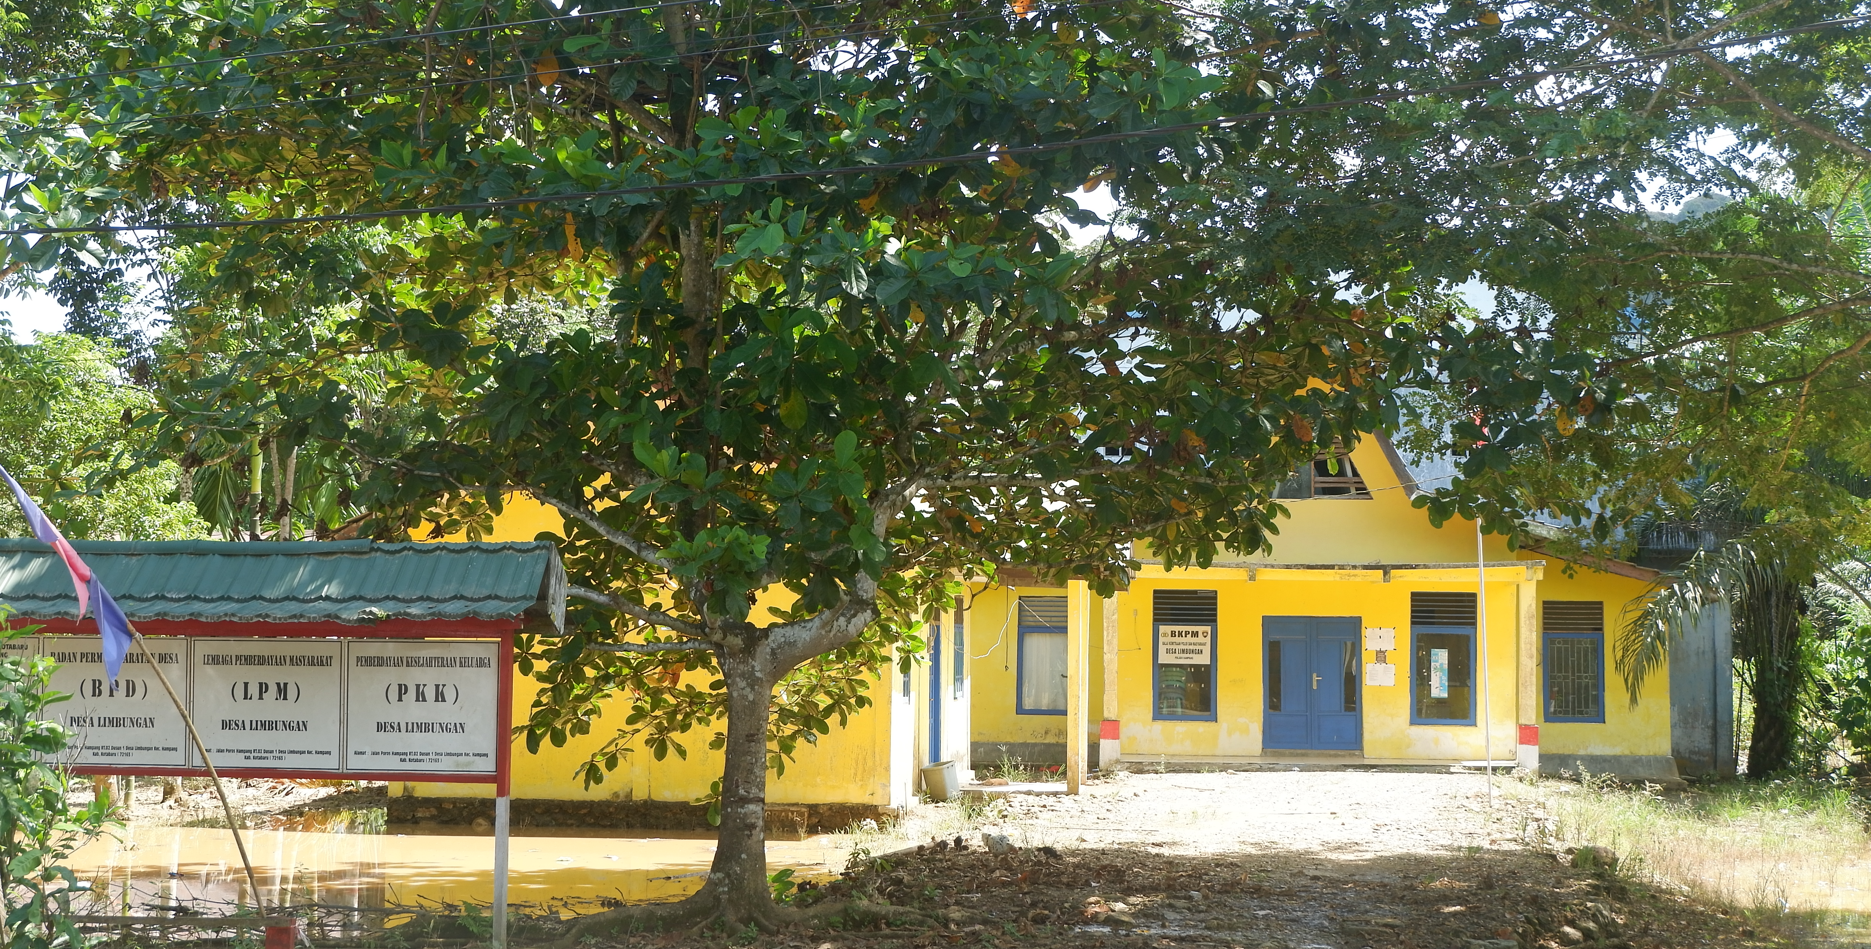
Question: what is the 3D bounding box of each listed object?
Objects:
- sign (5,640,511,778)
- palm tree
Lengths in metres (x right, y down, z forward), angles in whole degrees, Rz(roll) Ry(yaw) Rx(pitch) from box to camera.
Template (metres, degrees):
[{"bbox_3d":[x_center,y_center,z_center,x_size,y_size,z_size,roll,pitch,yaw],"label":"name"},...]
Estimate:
[{"bbox_3d":[-5.250,1.784,16.779,4.020,1.090,0.100,0,-4,8],"label":"sign"},{"bbox_3d":[12.268,2.777,34.400,2.950,3.900,2.700,-1,-4,20],"label":"palm tree"}]

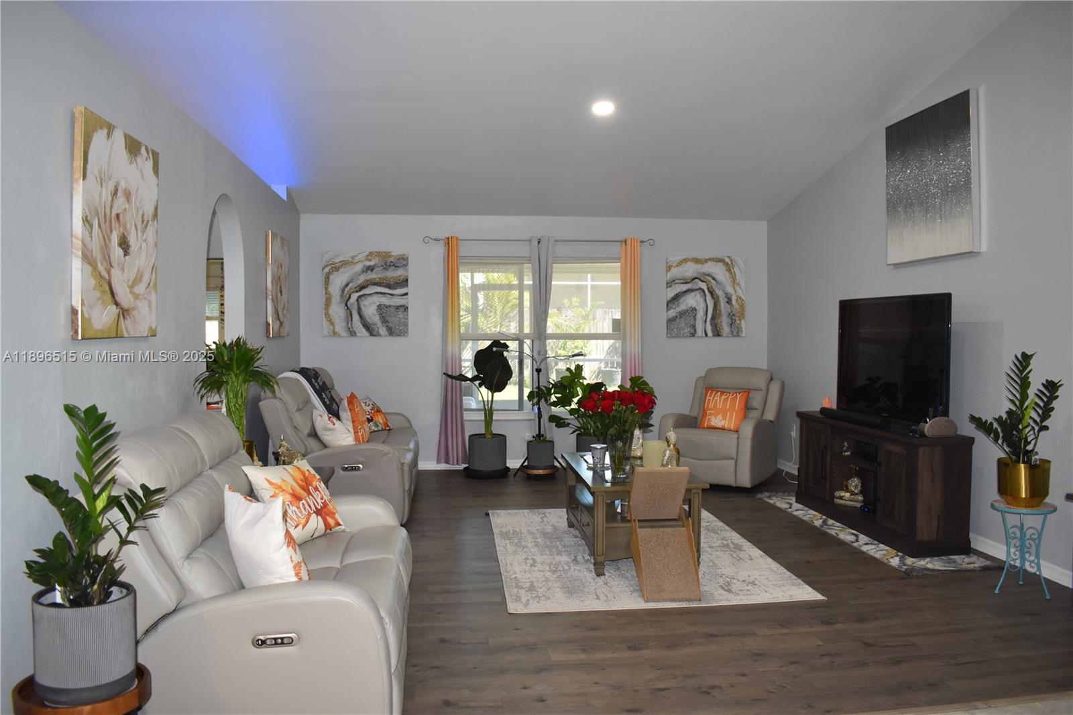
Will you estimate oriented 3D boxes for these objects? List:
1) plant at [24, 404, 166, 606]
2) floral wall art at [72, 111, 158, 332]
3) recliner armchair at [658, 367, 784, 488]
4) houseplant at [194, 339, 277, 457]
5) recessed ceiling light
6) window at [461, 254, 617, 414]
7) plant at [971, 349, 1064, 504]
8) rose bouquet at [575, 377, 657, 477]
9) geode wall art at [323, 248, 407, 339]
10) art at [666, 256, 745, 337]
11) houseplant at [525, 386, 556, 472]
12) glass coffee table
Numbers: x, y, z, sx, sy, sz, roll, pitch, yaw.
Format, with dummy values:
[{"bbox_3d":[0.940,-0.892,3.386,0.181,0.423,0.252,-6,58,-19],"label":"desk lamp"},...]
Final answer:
[{"bbox_3d":[-1.152,0.380,2.103,0.340,0.515,0.306,0,2,-6],"label":"plant"},{"bbox_3d":[-1.774,-0.523,3.433,0.034,0.879,0.787,0,2,-6],"label":"floral wall art"},{"bbox_3d":[1.703,0.603,7.470,0.880,1.030,0.980,1,2,32],"label":"recliner armchair"},{"bbox_3d":[-1.595,0.241,4.266,0.429,0.712,0.407,0,2,-6],"label":"houseplant"},{"bbox_3d":[0.462,-1.728,5.582,0.170,0.030,0.170,0,-9,-6],"label":"recessed ceiling light"},{"bbox_3d":[0.013,-0.210,8.024,1.690,1.520,0.100,0,2,-7],"label":"window"},{"bbox_3d":[2.433,0.358,4.080,0.429,0.776,0.386,0,2,-6],"label":"plant"},{"bbox_3d":[0.447,0.423,4.676,0.450,0.565,0.410,0,2,-7],"label":"rose bouquet"},{"bbox_3d":[-1.613,-0.593,7.611,0.795,0.805,0.036,0,2,-6],"label":"geode wall art"},{"bbox_3d":[1.719,-0.612,8.145,0.810,0.815,0.035,0,2,-7],"label":"art"},{"bbox_3d":[0.042,0.644,7.267,0.315,0.729,0.299,0,2,-6],"label":"houseplant"},{"bbox_3d":[0.564,0.945,5.065,0.670,0.505,1.230,0,2,-7],"label":"glass coffee table"}]

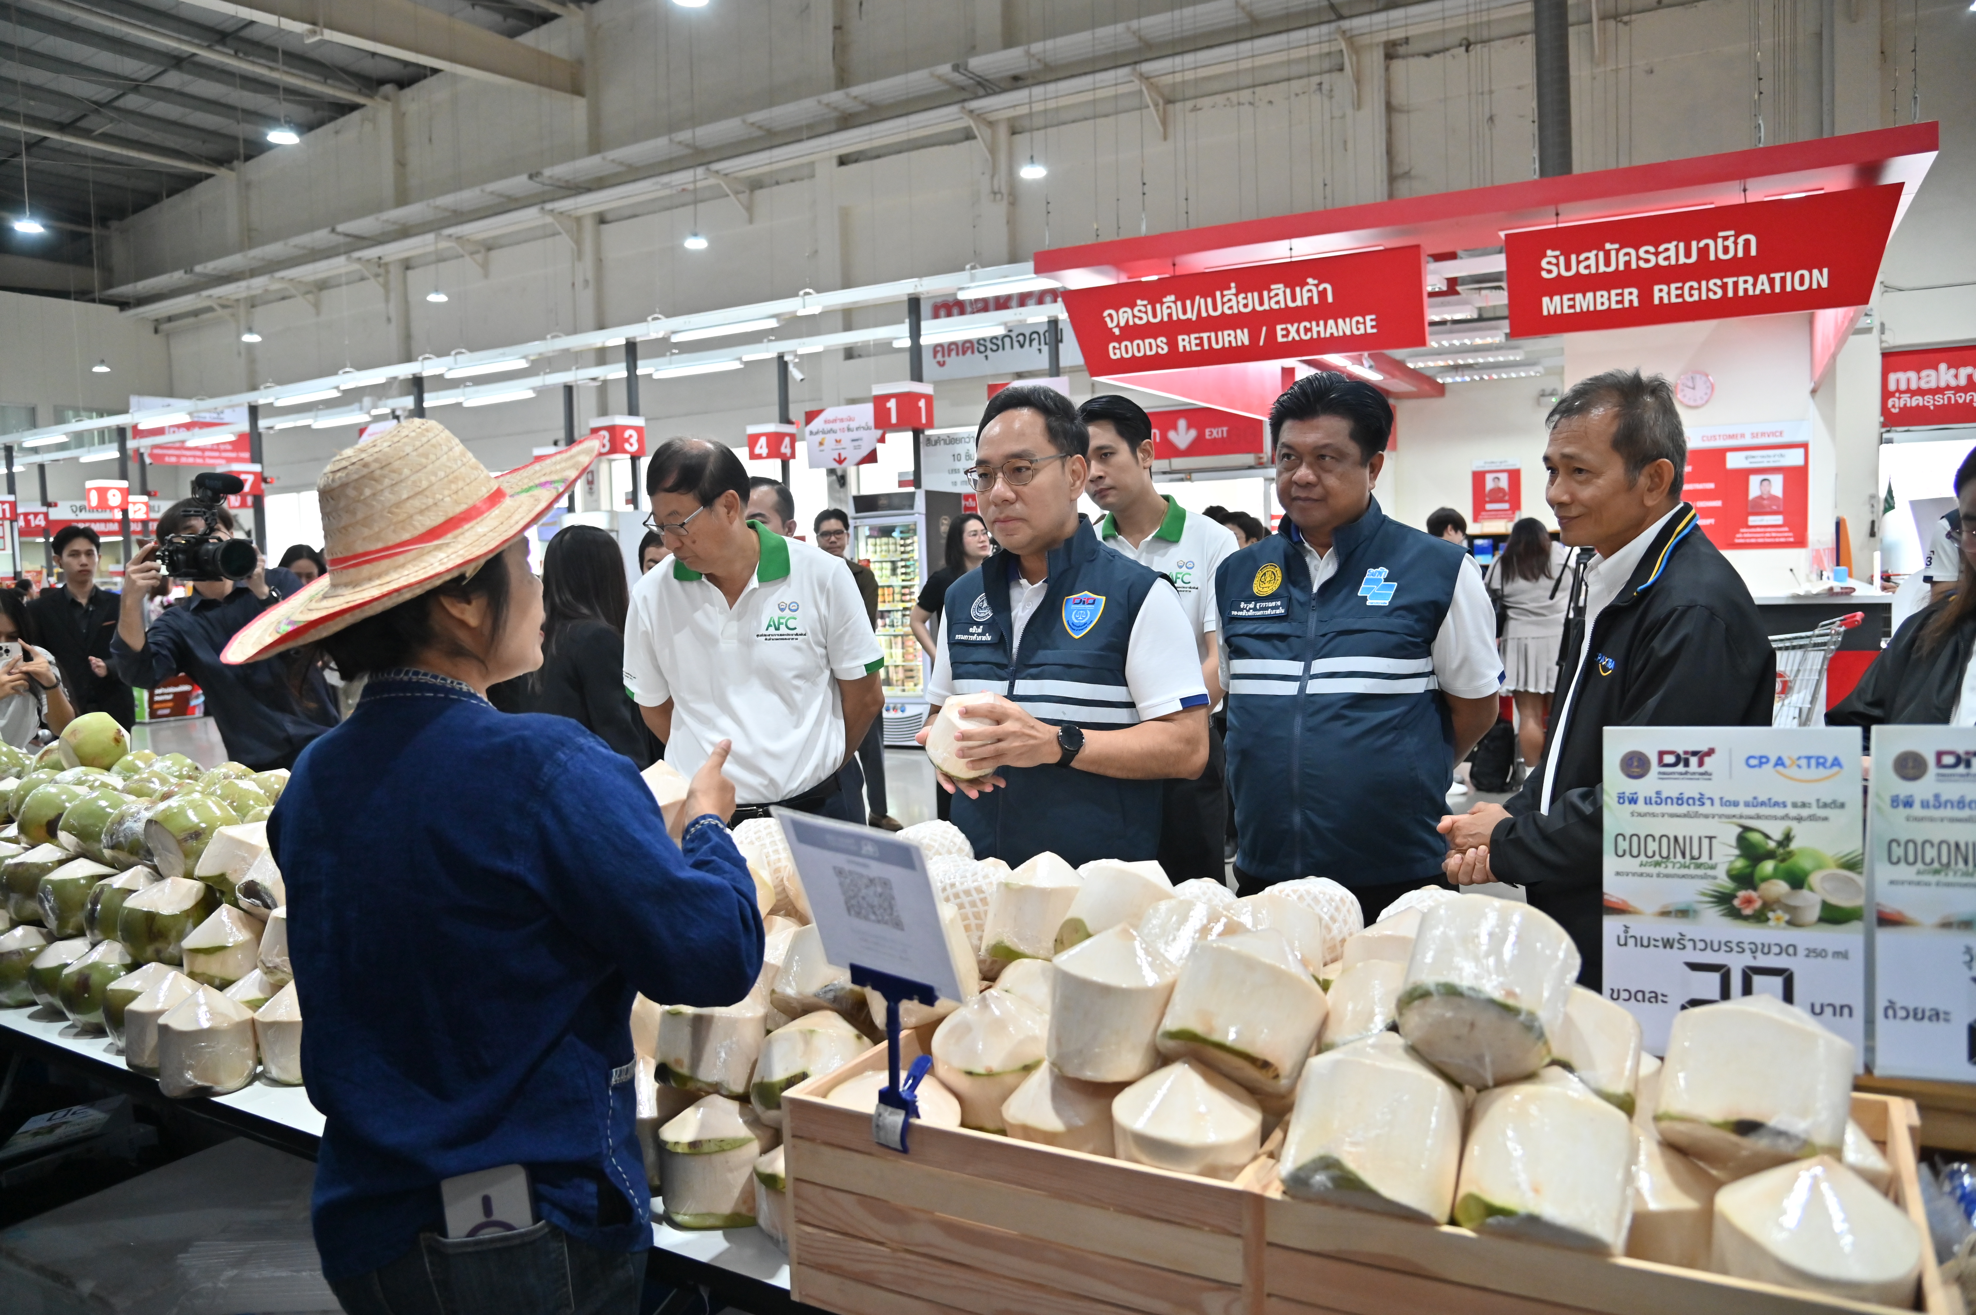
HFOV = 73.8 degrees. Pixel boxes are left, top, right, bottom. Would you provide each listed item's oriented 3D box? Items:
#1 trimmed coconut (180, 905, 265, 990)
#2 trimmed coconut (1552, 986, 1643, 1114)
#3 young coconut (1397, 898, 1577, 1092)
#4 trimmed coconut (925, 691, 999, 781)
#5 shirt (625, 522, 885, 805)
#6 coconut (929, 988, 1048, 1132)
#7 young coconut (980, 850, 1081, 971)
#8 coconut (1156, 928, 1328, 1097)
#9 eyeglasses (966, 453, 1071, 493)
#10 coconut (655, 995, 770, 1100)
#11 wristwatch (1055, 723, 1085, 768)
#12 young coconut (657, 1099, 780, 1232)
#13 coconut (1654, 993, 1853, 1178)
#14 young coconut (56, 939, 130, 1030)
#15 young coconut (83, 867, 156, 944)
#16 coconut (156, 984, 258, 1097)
[{"bbox_3d":[-1.088,0.411,1.870,0.106,0.114,0.106,-2,5,-1],"label":"trimmed coconut"},{"bbox_3d":[0.454,0.300,1.030,0.113,0.122,0.113,27,-21,0],"label":"trimmed coconut"},{"bbox_3d":[0.394,0.255,1.030,0.122,0.133,0.122,29,-33,0],"label":"young coconut"},{"bbox_3d":[-0.027,0.101,1.860,0.112,0.120,0.112,16,25,0],"label":"trimmed coconut"},{"bbox_3d":[-0.416,0.018,2.360,0.460,0.540,0.280,-1,10,14],"label":"shirt"},{"bbox_3d":[0.002,0.373,1.240,0.114,0.127,0.114,-1,4,0],"label":"coconut"},{"bbox_3d":[0.061,0.301,1.598,0.111,0.127,0.111,10,-16,0],"label":"young coconut"},{"bbox_3d":[0.206,0.268,1.034,0.115,0.118,0.115,25,-24,0],"label":"coconut"},{"bbox_3d":[0.058,-0.282,1.963,0.140,0.047,0.140,0,14,36],"label":"eyeglasses"},{"bbox_3d":[-0.303,0.418,1.460,0.117,0.124,0.117,7,-19,0],"label":"coconut"},{"bbox_3d":[0.115,0.125,1.890,0.045,0.062,0.055,17,-26,-15],"label":"wristwatch"},{"bbox_3d":[-0.291,0.528,1.385,0.105,0.121,0.105,0,-1,0],"label":"young coconut"},{"bbox_3d":[0.561,0.299,0.963,0.115,0.117,0.115,16,-20,0],"label":"coconut"},{"bbox_3d":[-1.395,0.512,2.060,0.102,0.130,0.102,-2,5,-1],"label":"young coconut"},{"bbox_3d":[-1.362,0.392,2.100,0.130,0.128,0.130,4,4,0],"label":"young coconut"},{"bbox_3d":[-1.054,0.512,1.780,0.117,0.136,0.117,-2,5,-1],"label":"coconut"}]

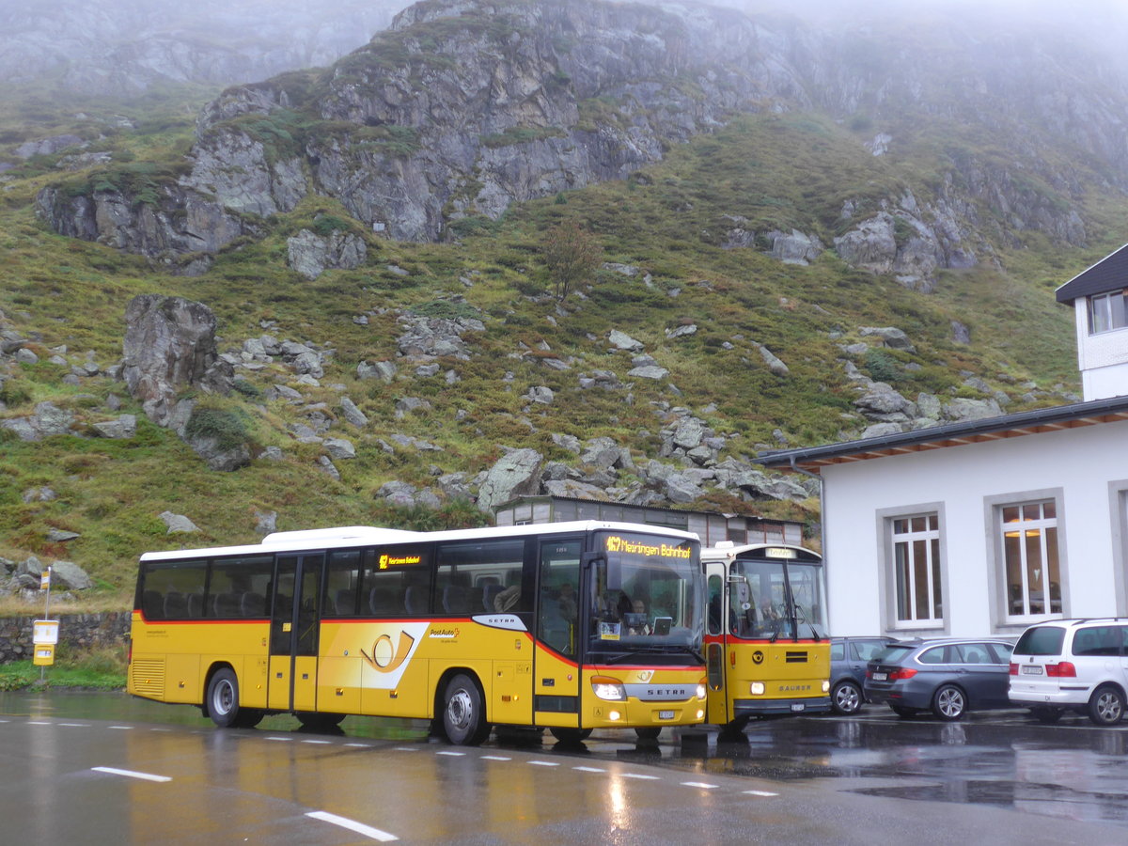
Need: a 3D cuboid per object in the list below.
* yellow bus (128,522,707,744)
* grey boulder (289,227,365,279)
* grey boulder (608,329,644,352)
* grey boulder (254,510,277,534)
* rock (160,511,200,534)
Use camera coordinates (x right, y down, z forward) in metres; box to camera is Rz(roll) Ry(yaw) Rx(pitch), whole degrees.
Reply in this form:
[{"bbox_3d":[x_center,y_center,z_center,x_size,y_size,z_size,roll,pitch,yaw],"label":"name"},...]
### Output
[{"bbox_3d":[-3.064,3.485,24.145,12.130,3.330,2.550,-8,-11,43],"label":"yellow bus"},{"bbox_3d":[-15.126,-10.693,91.372,4.900,3.200,3.400,1,-8,-10],"label":"grey boulder"},{"bbox_3d":[3.212,-4.242,74.804,1.800,1.100,1.350,-1,-8,3],"label":"grey boulder"},{"bbox_3d":[-10.264,3.443,49.307,0.760,0.800,0.750,1,-8,-12],"label":"grey boulder"},{"bbox_3d":[-13.205,3.475,49.305,1.330,0.720,0.950,2,-8,-15],"label":"rock"}]

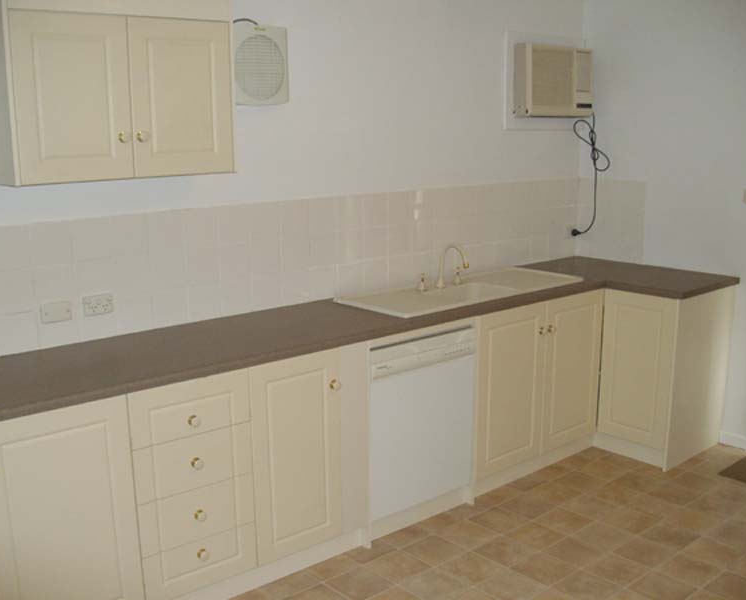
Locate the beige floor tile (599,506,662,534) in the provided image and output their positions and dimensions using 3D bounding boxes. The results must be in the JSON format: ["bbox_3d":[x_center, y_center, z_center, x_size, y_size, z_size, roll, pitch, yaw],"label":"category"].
[{"bbox_3d":[1.121,0.973,3.640,0.203,0.010,0.196,-10,15,-41],"label":"beige floor tile"}]

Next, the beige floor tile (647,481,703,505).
[{"bbox_3d":[1.421,0.900,3.885,0.207,0.010,0.186,-10,15,-41],"label":"beige floor tile"}]

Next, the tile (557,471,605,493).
[{"bbox_3d":[0.999,0.883,4.028,0.195,0.010,0.195,-10,15,-40],"label":"tile"}]

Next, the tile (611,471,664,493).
[{"bbox_3d":[1.292,0.894,4.050,0.203,0.010,0.196,-10,15,-41],"label":"tile"}]

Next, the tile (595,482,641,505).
[{"bbox_3d":[1.131,0.905,3.872,0.201,0.010,0.186,-10,15,-41],"label":"tile"}]

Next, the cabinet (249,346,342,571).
[{"bbox_3d":[-0.462,0.542,3.289,0.404,0.754,0.570,-10,15,-41],"label":"cabinet"}]

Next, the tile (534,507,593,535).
[{"bbox_3d":[0.839,0.973,3.650,0.203,0.010,0.196,-10,15,-41],"label":"tile"}]

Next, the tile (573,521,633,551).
[{"bbox_3d":[0.955,0.987,3.462,0.196,0.010,0.183,-10,15,-41],"label":"tile"}]

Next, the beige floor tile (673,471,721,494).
[{"bbox_3d":[1.559,0.881,4.006,0.195,0.010,0.195,-10,15,-40],"label":"beige floor tile"}]

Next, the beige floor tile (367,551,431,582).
[{"bbox_3d":[0.096,1.038,3.234,0.188,0.010,0.191,-10,15,-41],"label":"beige floor tile"}]

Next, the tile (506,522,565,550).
[{"bbox_3d":[0.687,0.999,3.517,0.203,0.010,0.196,-10,15,-41],"label":"tile"}]

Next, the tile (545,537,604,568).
[{"bbox_3d":[0.819,1.026,3.373,0.203,0.010,0.196,-10,15,-41],"label":"tile"}]

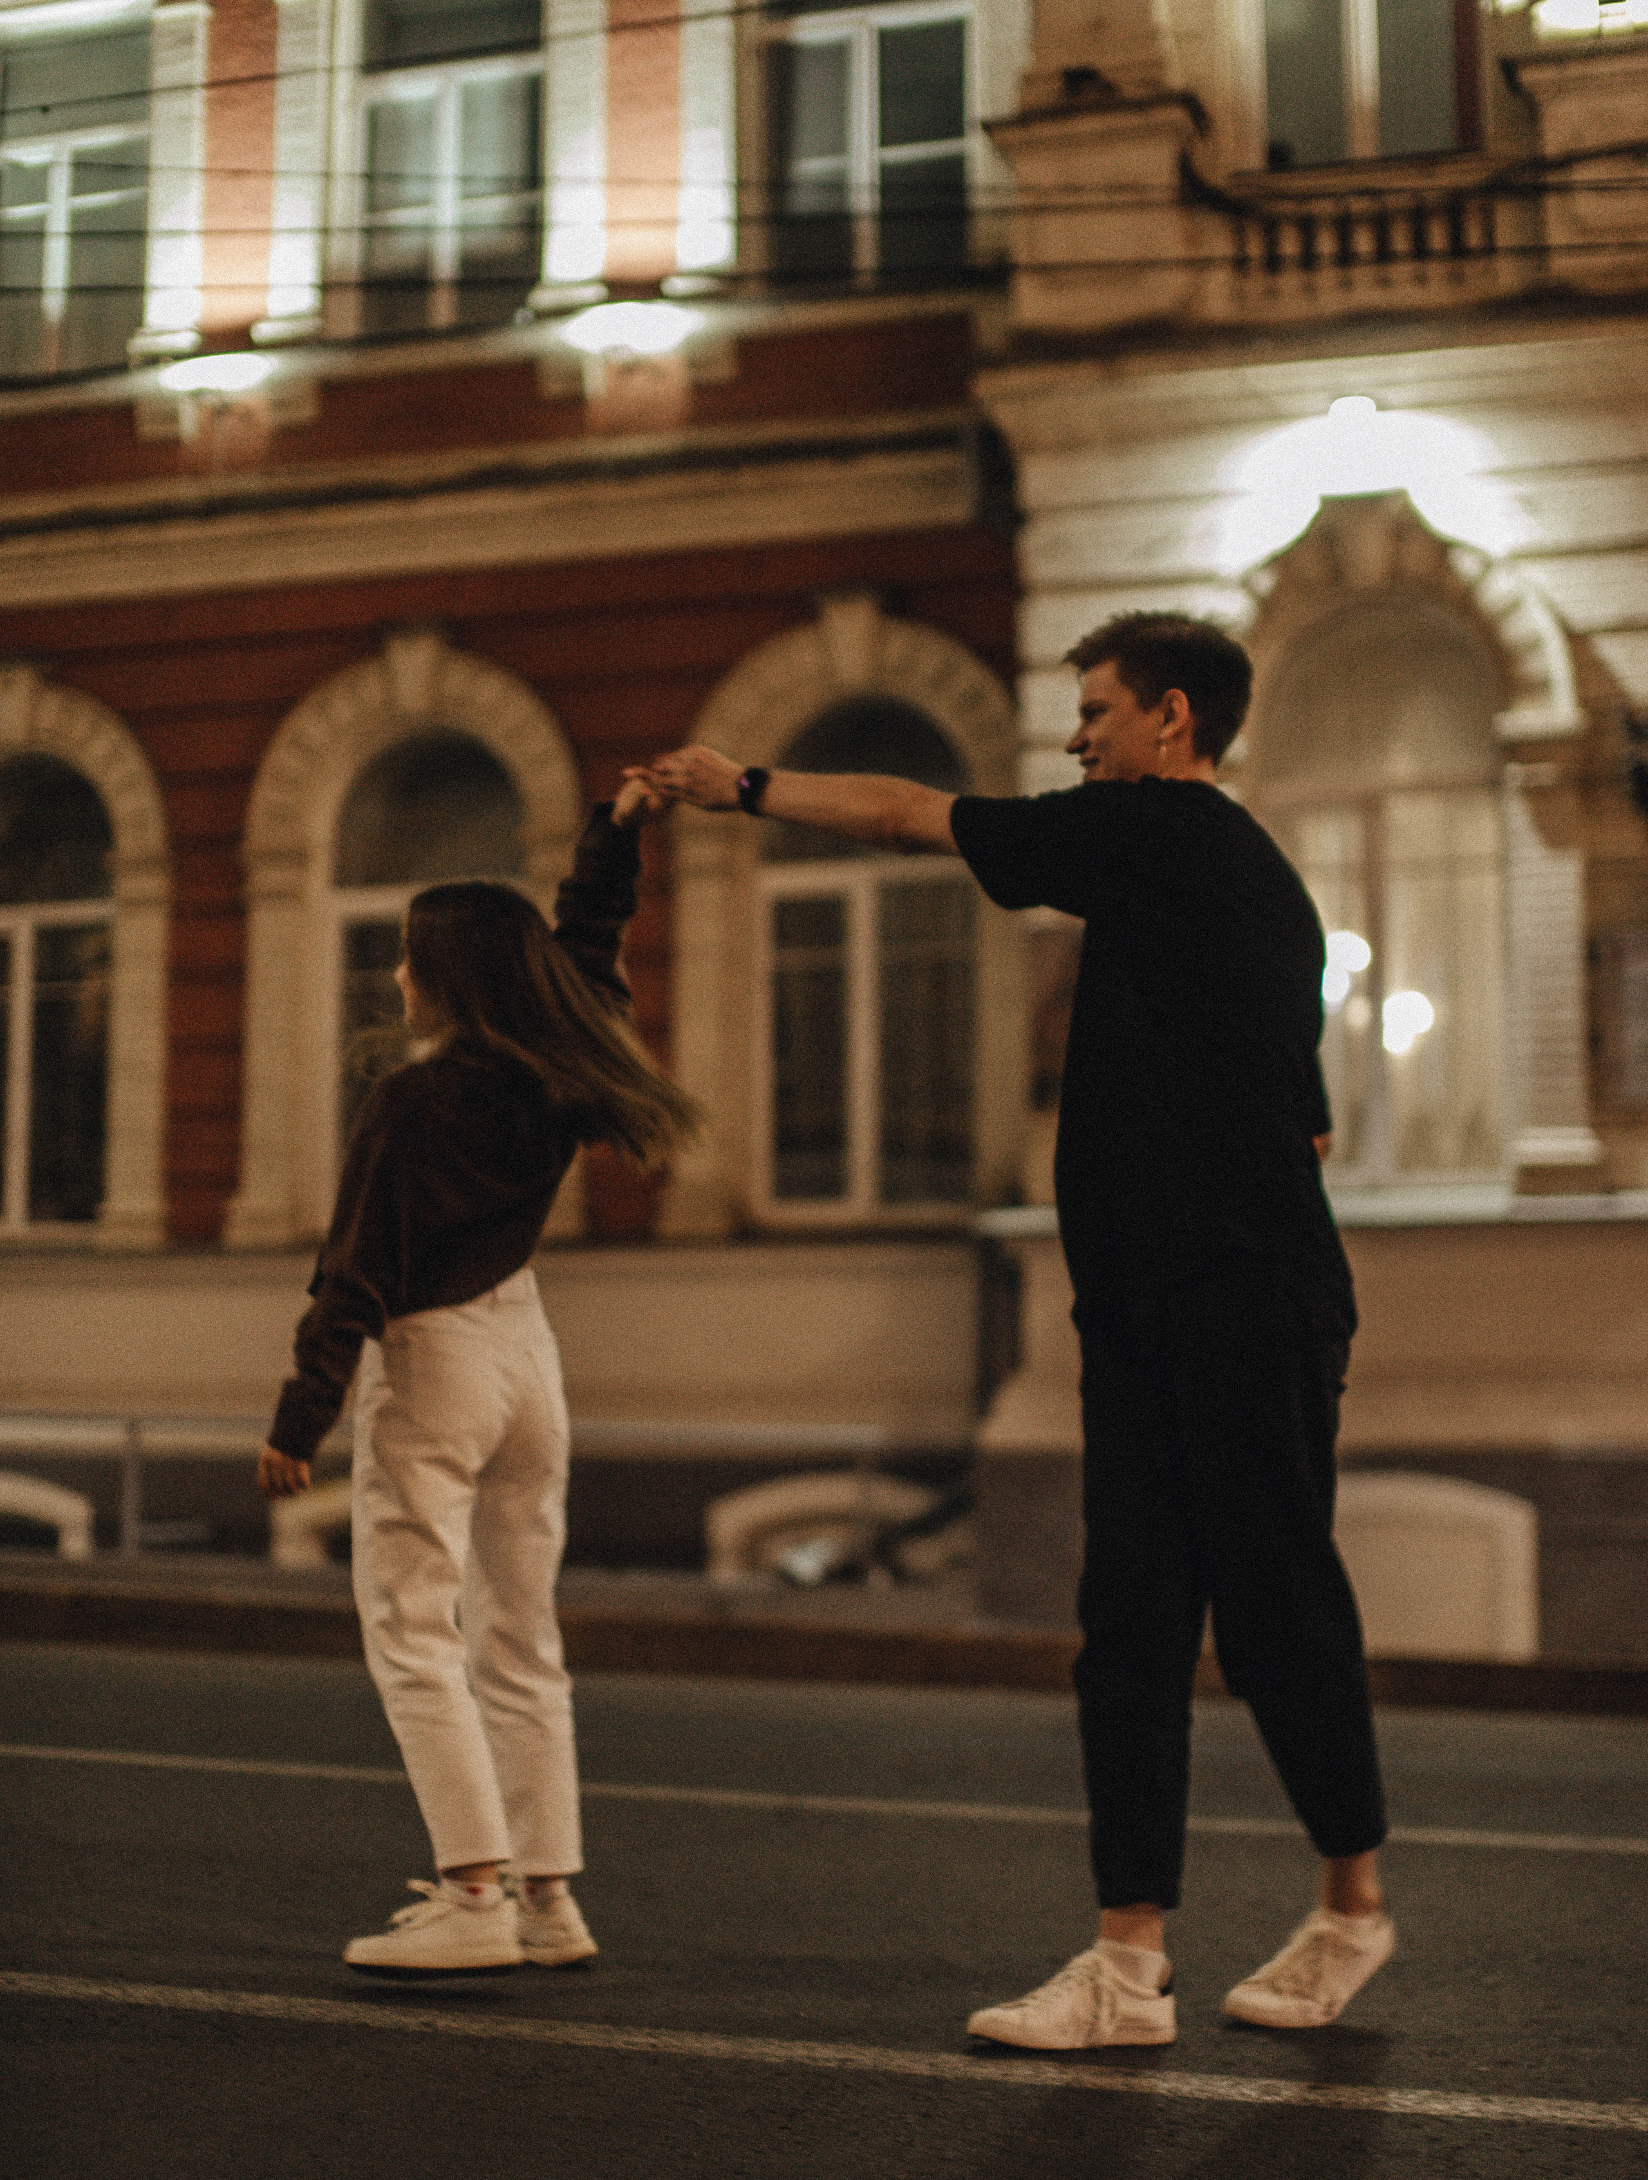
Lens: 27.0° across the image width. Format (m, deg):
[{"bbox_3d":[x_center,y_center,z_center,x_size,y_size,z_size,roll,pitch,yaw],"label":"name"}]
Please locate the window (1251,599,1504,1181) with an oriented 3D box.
[{"bbox_3d":[2.002,-0.711,12.360,0.908,2.117,0.180,-2,-7,17],"label":"window"}]

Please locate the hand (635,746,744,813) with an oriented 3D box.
[{"bbox_3d":[-0.182,-0.409,4.520,0.155,0.085,0.090,-2,-7,15],"label":"hand"}]

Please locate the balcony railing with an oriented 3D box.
[{"bbox_3d":[1.918,-2.962,12.095,1.230,0.529,0.250,-2,-7,17],"label":"balcony railing"}]

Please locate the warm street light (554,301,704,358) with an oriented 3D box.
[{"bbox_3d":[-0.734,-3.075,14.086,0.637,0.235,0.300,-2,-7,17],"label":"warm street light"}]

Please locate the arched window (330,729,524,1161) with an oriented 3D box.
[{"bbox_3d":[-1.636,-0.475,14.441,0.884,2.097,0.180,-2,-7,17],"label":"arched window"}]

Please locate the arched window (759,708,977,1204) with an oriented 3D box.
[{"bbox_3d":[0.193,-0.538,13.866,0.906,2.099,0.180,-2,-7,17],"label":"arched window"}]

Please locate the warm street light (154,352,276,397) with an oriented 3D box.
[{"bbox_3d":[-2.528,-2.999,14.648,0.563,0.185,0.300,-2,-7,17],"label":"warm street light"}]

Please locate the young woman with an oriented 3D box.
[{"bbox_3d":[-0.471,0.394,4.680,0.440,1.630,0.530,-5,-8,41],"label":"young woman"}]

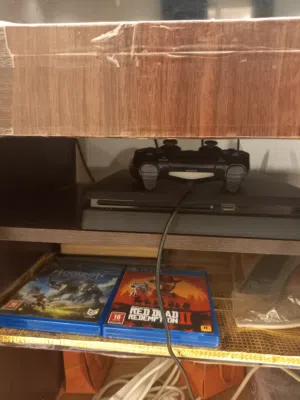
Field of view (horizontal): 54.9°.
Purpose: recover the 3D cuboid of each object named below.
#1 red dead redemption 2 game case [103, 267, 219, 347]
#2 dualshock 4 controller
[{"bbox_3d":[0.021,0.141,0.419,0.135,0.015,0.171,2,12,7],"label":"red dead redemption 2 game case"},{"bbox_3d":[0.056,-0.047,0.387,0.161,0.055,0.100,2,12,6],"label":"dualshock 4 controller"}]

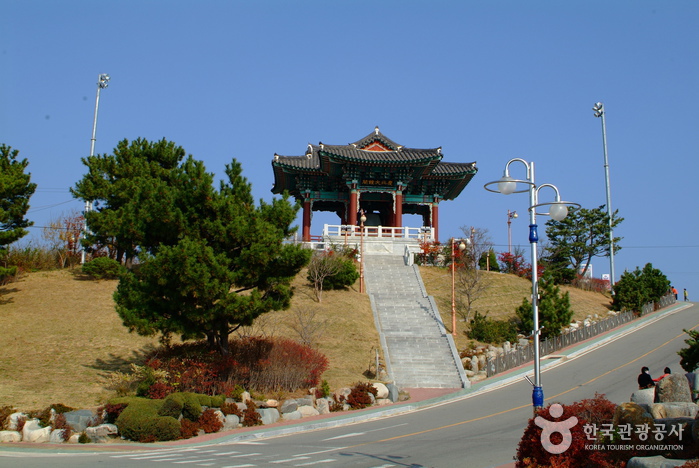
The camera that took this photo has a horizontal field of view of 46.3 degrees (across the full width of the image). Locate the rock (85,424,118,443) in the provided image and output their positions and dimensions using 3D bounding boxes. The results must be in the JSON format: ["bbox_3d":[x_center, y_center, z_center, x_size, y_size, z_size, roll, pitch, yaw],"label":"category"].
[{"bbox_3d":[-9.355,7.526,30.800,1.200,0.649,0.900,5,-14,-16],"label":"rock"}]

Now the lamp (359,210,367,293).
[{"bbox_3d":[0.877,1.042,53.124,0.420,5.495,0.850,2,-12,-8],"label":"lamp"}]

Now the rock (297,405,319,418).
[{"bbox_3d":[-1.790,7.565,34.800,0.900,0.597,0.650,0,-12,0],"label":"rock"}]

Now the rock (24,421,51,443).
[{"bbox_3d":[-11.692,7.378,30.500,1.004,0.822,0.850,0,-12,0],"label":"rock"}]

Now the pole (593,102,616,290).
[{"bbox_3d":[20.609,-3.003,66.031,1.100,16.094,0.800,1,-13,0],"label":"pole"}]

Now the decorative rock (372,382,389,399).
[{"bbox_3d":[1.279,6.459,33.700,0.641,0.660,0.600,1,-13,0],"label":"decorative rock"}]

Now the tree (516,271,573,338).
[{"bbox_3d":[11.702,4.261,49.000,3.101,3.760,3.300,-2,-13,13],"label":"tree"}]

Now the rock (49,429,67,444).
[{"bbox_3d":[-11.015,7.639,30.800,0.599,0.591,0.600,5,-14,-18],"label":"rock"}]

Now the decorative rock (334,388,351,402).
[{"bbox_3d":[-0.313,7.219,36.500,0.725,0.603,0.600,1,-13,0],"label":"decorative rock"}]

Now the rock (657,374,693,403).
[{"bbox_3d":[8.558,4.097,21.494,0.910,0.796,0.700,0,-12,0],"label":"rock"}]

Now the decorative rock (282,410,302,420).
[{"bbox_3d":[-2.304,7.335,33.000,0.812,0.397,0.600,2,-13,-4],"label":"decorative rock"}]

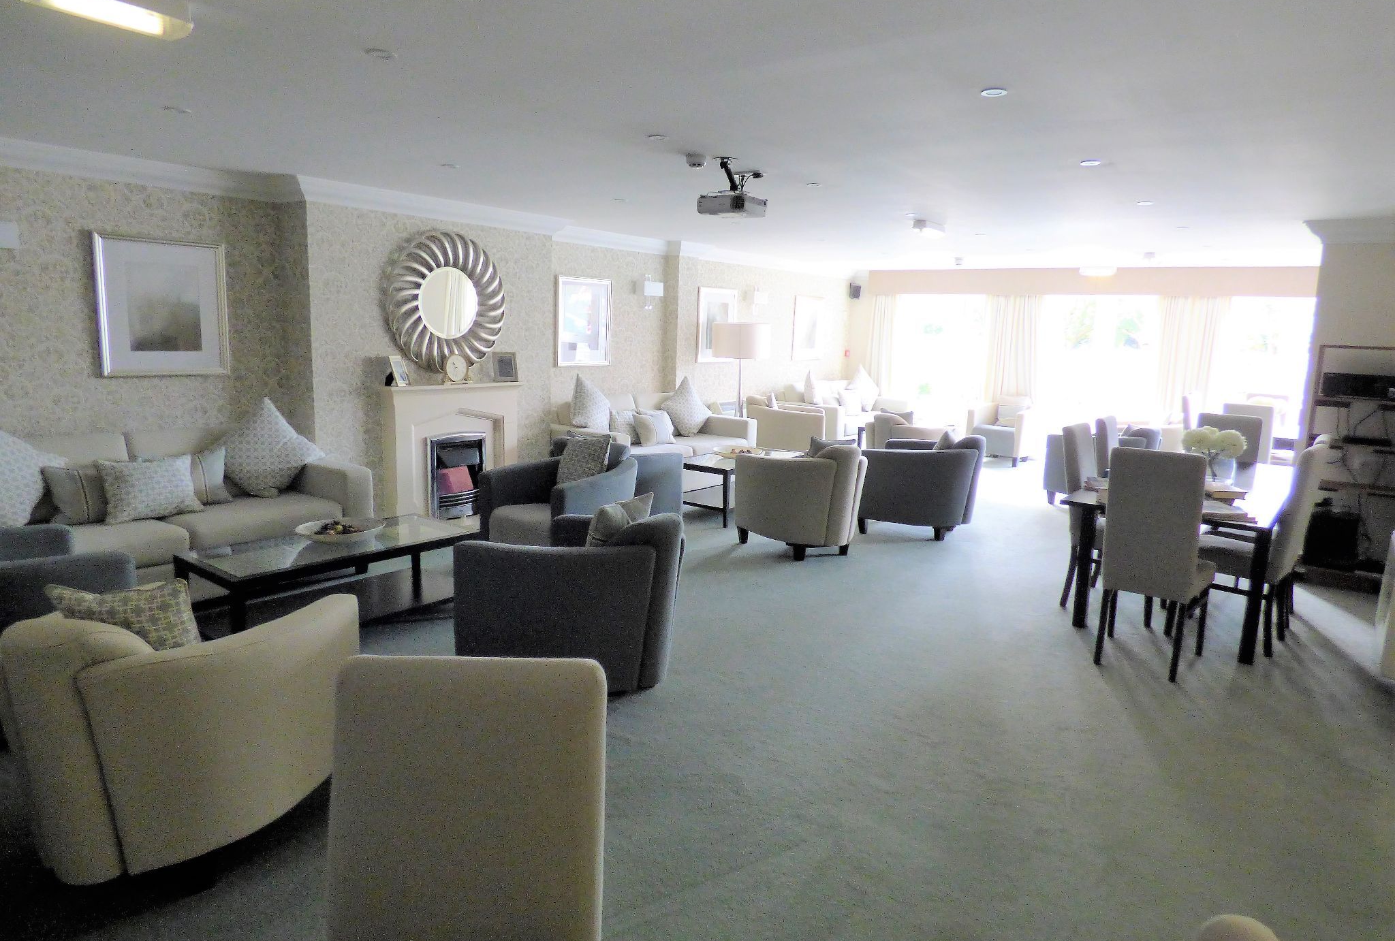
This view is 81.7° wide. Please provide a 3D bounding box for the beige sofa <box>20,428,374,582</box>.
[{"bbox_3d":[-3.025,0.234,4.490,0.899,0.869,2.074,11,13,38],"label":"beige sofa"}]

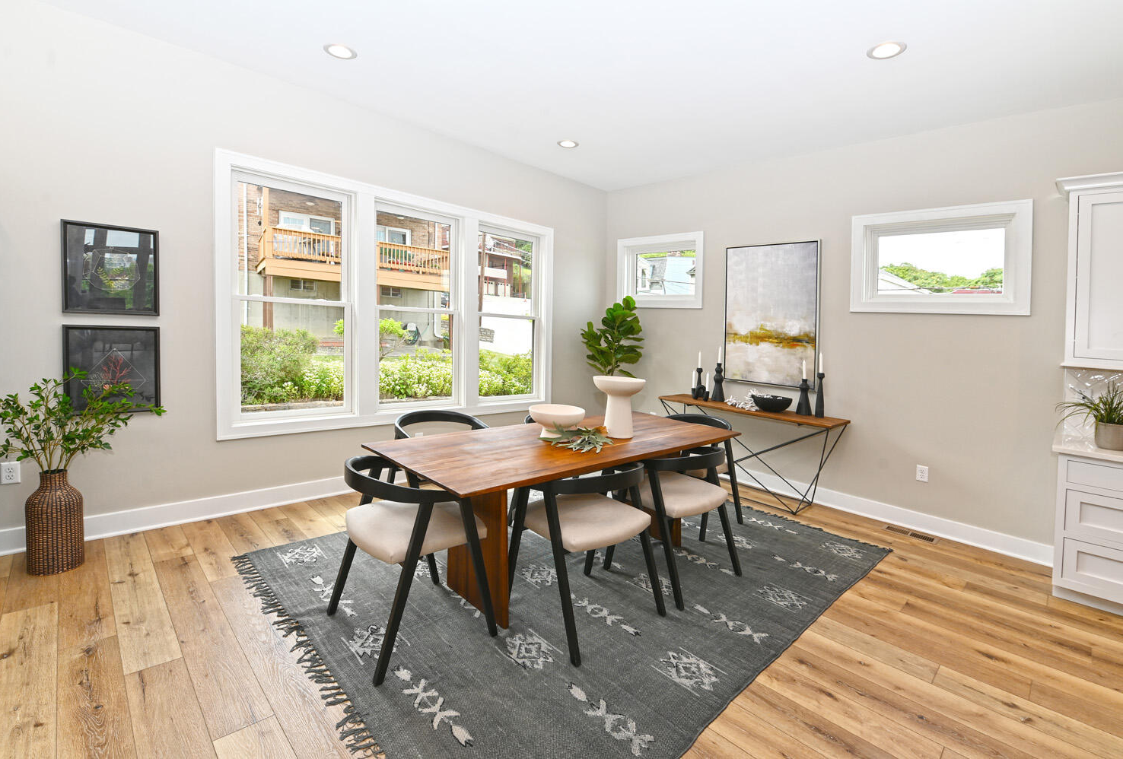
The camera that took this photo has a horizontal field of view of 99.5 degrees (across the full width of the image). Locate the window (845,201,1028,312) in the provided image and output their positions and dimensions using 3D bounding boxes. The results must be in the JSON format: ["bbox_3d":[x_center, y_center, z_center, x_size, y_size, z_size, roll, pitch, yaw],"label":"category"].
[{"bbox_3d":[2.973,-0.933,3.810,1.126,0.805,0.100,6,7,44],"label":"window"}]

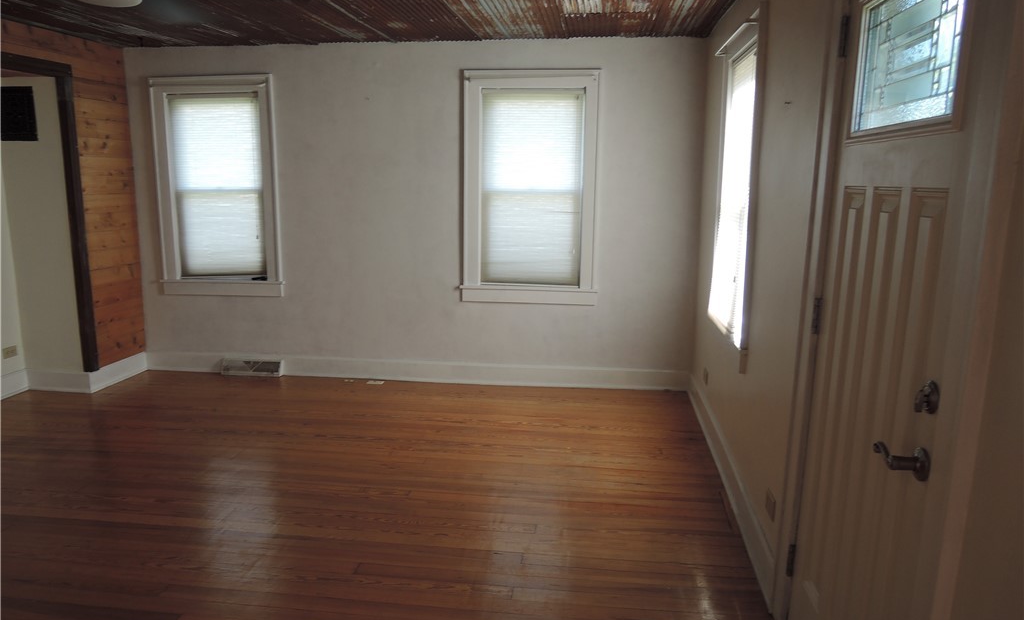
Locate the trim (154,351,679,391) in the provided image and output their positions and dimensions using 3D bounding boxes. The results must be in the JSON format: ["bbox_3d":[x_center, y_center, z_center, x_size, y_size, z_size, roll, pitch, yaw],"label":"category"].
[{"bbox_3d":[-0.747,0.430,5.045,3.918,0.140,0.030,2,11,6],"label":"trim"}]

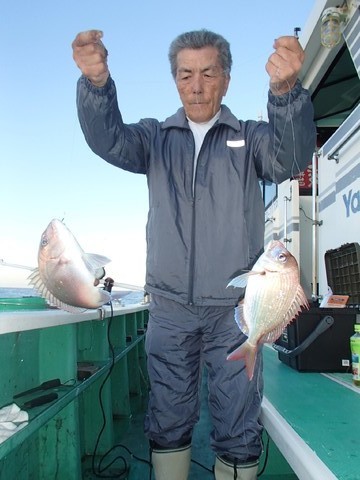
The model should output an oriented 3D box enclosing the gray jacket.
[{"bbox_3d":[0.048,-0.113,1.216,0.680,0.650,0.420,0,-8,10],"label":"gray jacket"}]

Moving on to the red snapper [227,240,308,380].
[{"bbox_3d":[0.214,0.179,0.980,0.210,0.355,0.080,13,-4,10],"label":"red snapper"}]

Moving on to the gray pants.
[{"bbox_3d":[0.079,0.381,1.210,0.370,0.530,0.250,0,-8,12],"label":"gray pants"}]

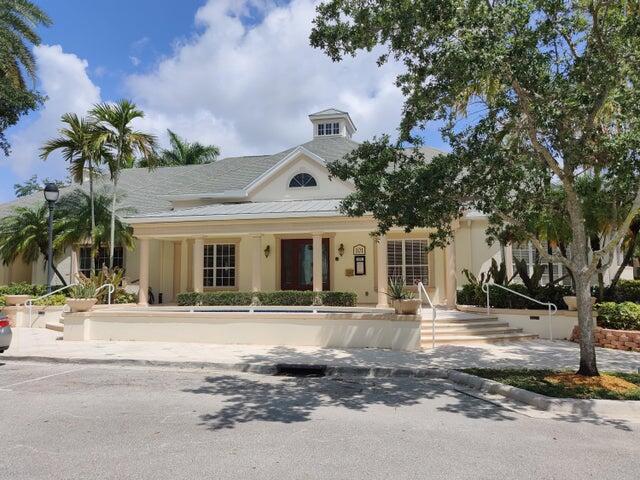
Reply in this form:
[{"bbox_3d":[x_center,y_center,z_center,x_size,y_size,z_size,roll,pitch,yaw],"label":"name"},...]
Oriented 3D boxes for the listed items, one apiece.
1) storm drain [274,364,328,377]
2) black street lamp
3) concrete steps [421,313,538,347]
[{"bbox_3d":[-0.340,2.444,9.370,1.000,0.190,0.200,-1,-5,13],"label":"storm drain"},{"bbox_3d":[-9.264,0.149,17.184,0.500,4.287,0.500,-1,-5,13],"label":"black street lamp"},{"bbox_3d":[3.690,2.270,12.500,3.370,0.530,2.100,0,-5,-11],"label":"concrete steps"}]

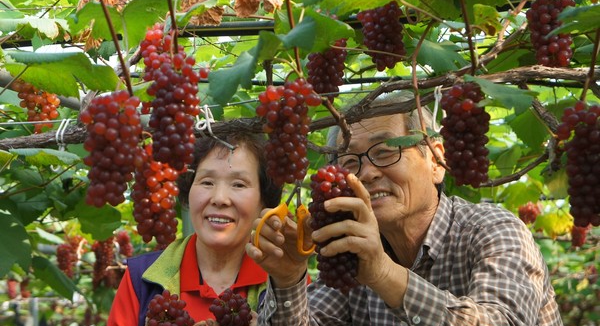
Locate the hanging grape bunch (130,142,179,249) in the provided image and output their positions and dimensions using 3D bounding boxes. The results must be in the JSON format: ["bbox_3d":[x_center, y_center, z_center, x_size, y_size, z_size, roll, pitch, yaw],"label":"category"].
[{"bbox_3d":[-0.225,0.052,2.060,0.076,0.163,0.074,0,-7,0],"label":"hanging grape bunch"}]

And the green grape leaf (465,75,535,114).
[{"bbox_3d":[0.296,-0.102,1.950,0.105,0.058,0.080,0,-7,0],"label":"green grape leaf"}]

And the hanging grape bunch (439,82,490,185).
[{"bbox_3d":[0.242,-0.042,1.920,0.073,0.151,0.070,0,-7,0],"label":"hanging grape bunch"}]

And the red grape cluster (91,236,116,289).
[{"bbox_3d":[-0.673,0.341,4.500,0.086,0.176,0.080,0,-7,0],"label":"red grape cluster"}]

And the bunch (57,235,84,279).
[{"bbox_3d":[-0.786,0.320,4.500,0.090,0.150,0.085,0,-7,0],"label":"bunch"}]

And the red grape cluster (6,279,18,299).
[{"bbox_3d":[-1.968,0.859,9.000,0.082,0.140,0.080,0,-7,0],"label":"red grape cluster"}]

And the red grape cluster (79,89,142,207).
[{"bbox_3d":[-0.268,-0.021,1.870,0.086,0.165,0.082,0,-7,0],"label":"red grape cluster"}]

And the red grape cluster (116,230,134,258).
[{"bbox_3d":[-0.730,0.341,5.500,0.076,0.118,0.073,0,-7,0],"label":"red grape cluster"}]

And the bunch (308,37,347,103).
[{"bbox_3d":[0.046,-0.165,2.300,0.070,0.112,0.066,0,-7,0],"label":"bunch"}]

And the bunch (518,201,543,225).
[{"bbox_3d":[0.754,0.164,4.300,0.078,0.085,0.073,0,-7,0],"label":"bunch"}]

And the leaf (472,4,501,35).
[{"bbox_3d":[0.299,-0.229,2.100,0.048,0.048,0.032,0,-7,0],"label":"leaf"}]

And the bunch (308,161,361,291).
[{"bbox_3d":[0.048,0.094,1.860,0.072,0.182,0.068,0,-7,0],"label":"bunch"}]

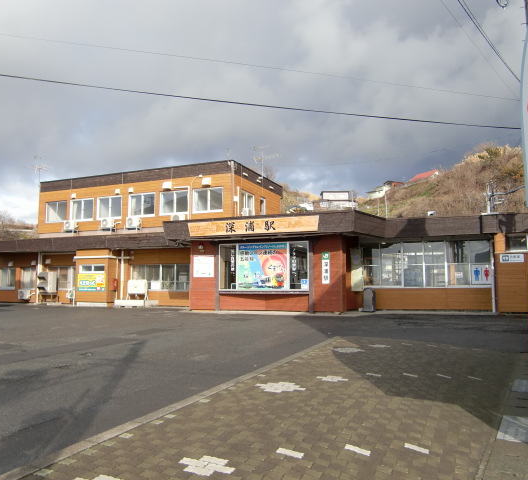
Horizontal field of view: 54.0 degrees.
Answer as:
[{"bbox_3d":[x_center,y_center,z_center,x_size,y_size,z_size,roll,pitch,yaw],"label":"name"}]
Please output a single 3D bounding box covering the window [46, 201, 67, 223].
[{"bbox_3d":[-11.932,-1.594,29.828,1.588,1.213,0.130,-2,-6,25],"label":"window"}]

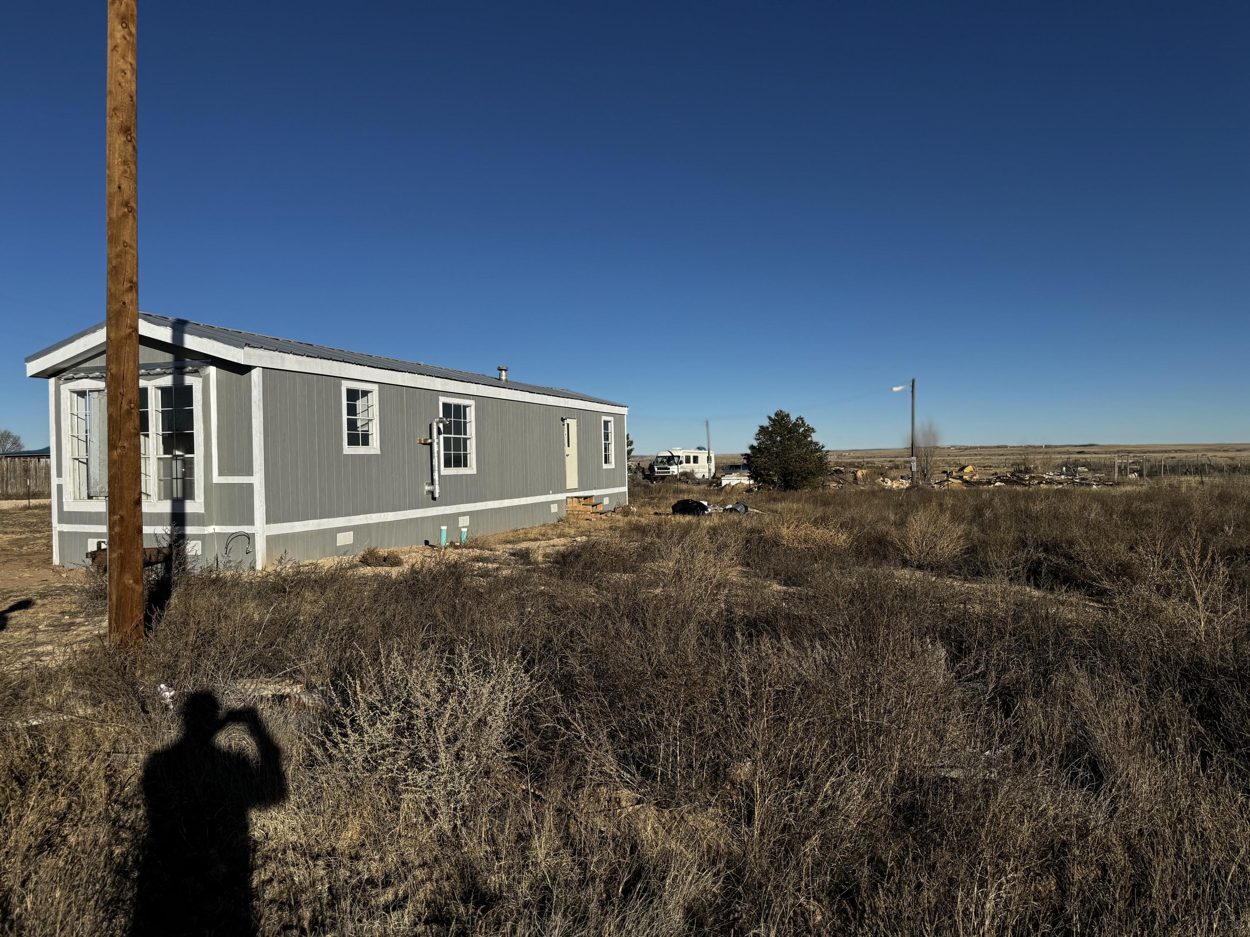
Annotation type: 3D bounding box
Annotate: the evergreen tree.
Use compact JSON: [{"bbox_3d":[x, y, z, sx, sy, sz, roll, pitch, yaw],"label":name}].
[{"bbox_3d":[7.715,-0.832,41.500,3.975,3.905,3.975,-1,1,11],"label":"evergreen tree"}]

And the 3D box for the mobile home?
[{"bbox_3d":[-4.503,-0.545,20.291,4.161,3.792,16.295,-1,1,19],"label":"mobile home"}]

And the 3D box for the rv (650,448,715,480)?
[{"bbox_3d":[5.634,-0.466,79.500,2.400,3.080,7.600,-1,1,29],"label":"rv"}]

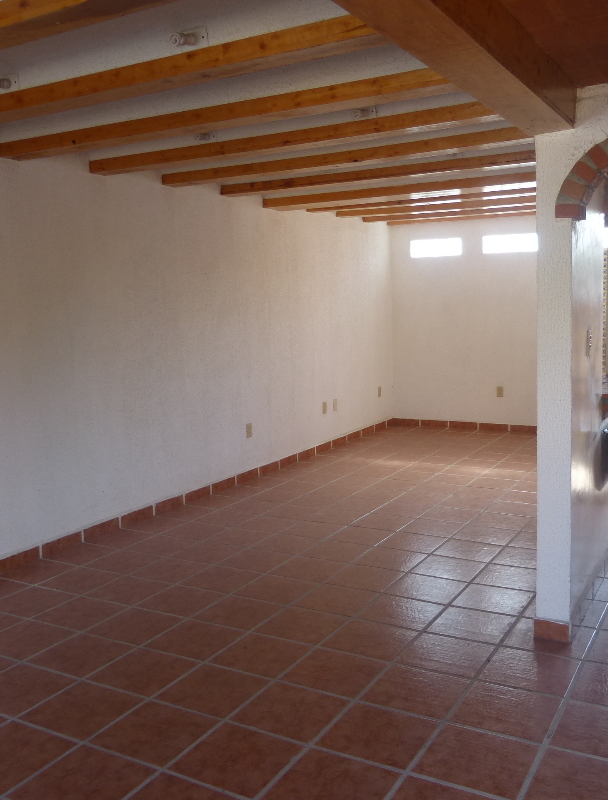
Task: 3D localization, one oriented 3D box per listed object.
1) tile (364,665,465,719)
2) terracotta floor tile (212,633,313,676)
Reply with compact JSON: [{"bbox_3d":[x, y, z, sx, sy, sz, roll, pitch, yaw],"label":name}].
[{"bbox_3d":[0.424,1.093,2.887,0.334,0.010,0.334,2,8,30],"label":"tile"},{"bbox_3d":[-0.177,1.073,3.228,0.334,0.010,0.334,2,8,30],"label":"terracotta floor tile"}]

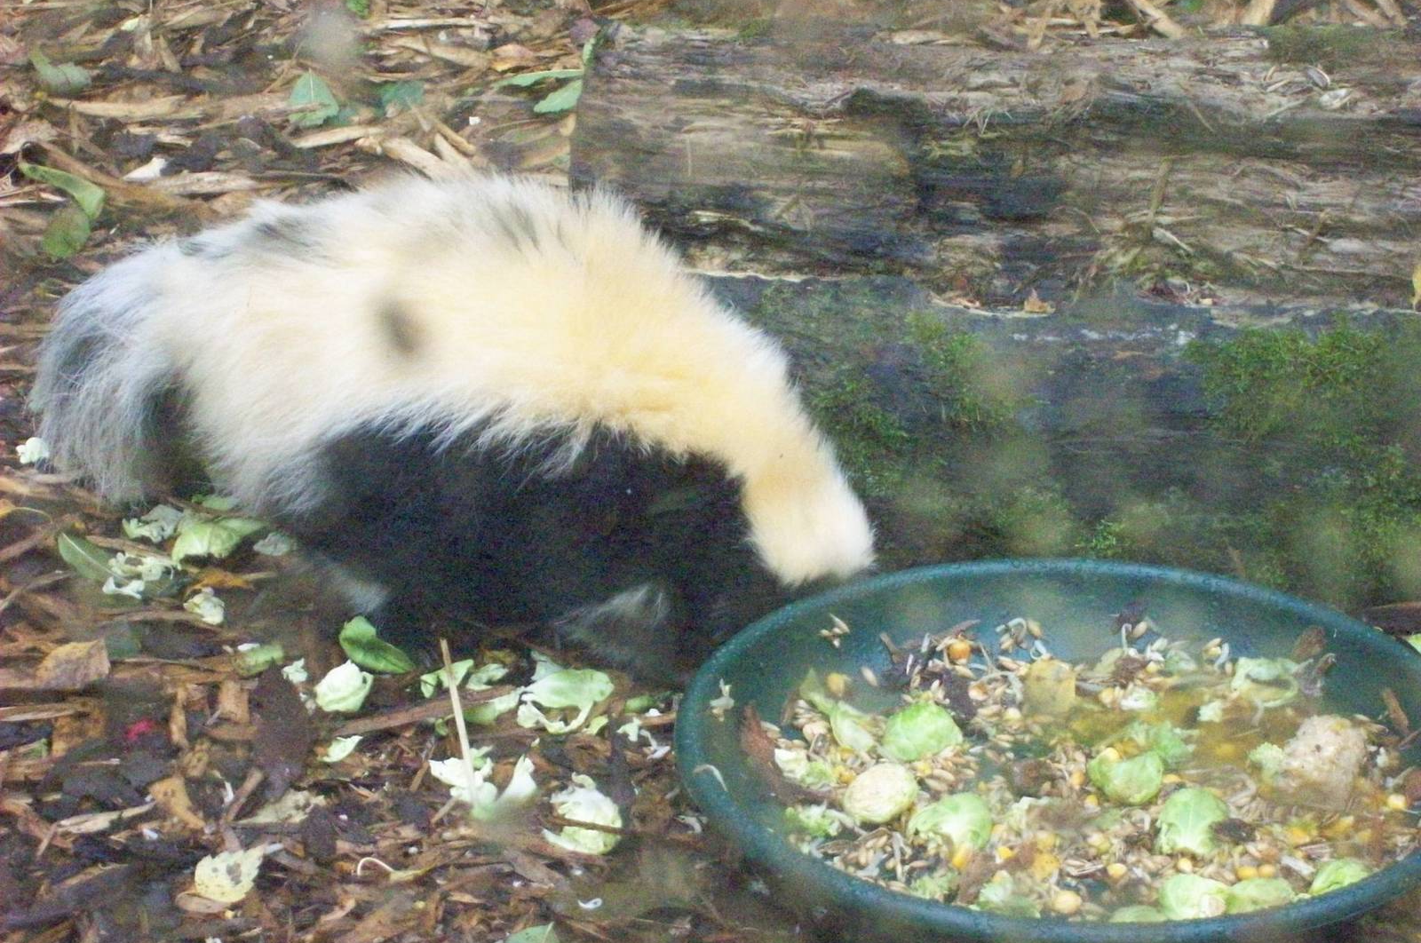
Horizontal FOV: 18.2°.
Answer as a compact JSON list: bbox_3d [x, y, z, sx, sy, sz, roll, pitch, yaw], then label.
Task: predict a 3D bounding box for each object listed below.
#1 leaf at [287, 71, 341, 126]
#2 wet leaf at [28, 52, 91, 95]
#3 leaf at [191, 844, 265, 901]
[{"bbox_3d":[-0.227,-0.207,2.489,0.030,0.009,0.034,-33,65,-22],"label":"leaf"},{"bbox_3d":[-0.371,-0.230,2.534,0.024,0.012,0.042,-22,52,-23],"label":"wet leaf"},{"bbox_3d":[-0.184,0.153,1.712,0.022,0.009,0.034,32,48,31],"label":"leaf"}]

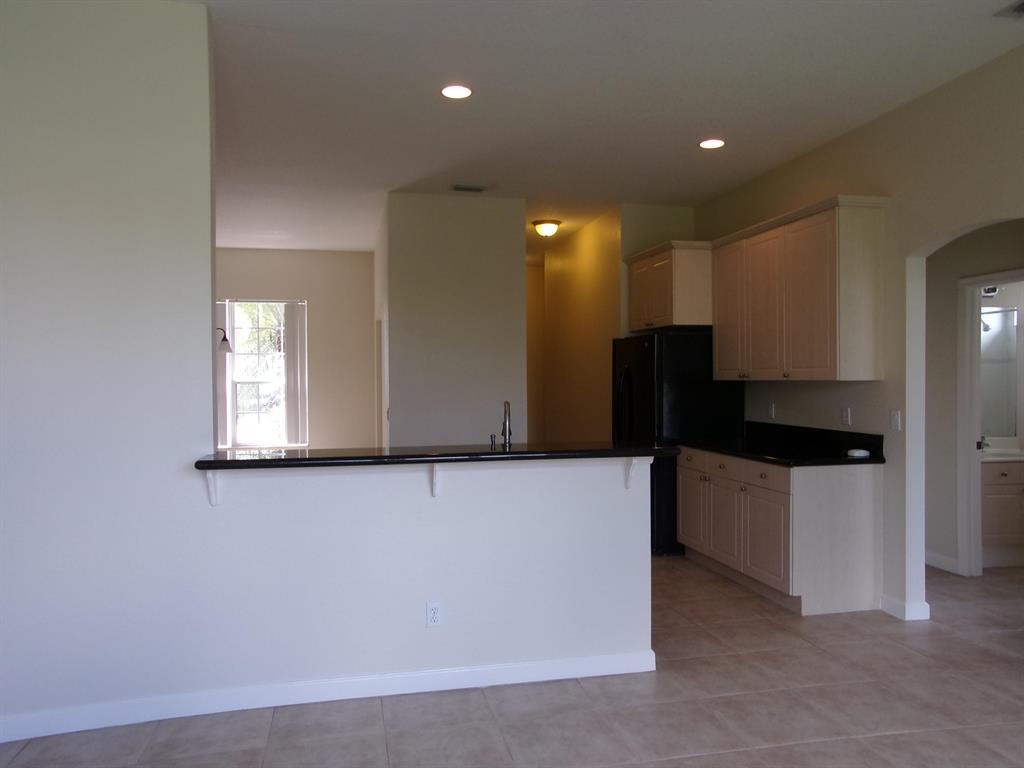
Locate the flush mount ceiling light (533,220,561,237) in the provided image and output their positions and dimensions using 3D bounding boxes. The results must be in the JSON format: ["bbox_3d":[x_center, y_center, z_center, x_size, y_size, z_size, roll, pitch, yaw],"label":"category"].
[{"bbox_3d":[0.361,-1.607,7.371,0.311,0.150,0.311,0,0,0],"label":"flush mount ceiling light"}]

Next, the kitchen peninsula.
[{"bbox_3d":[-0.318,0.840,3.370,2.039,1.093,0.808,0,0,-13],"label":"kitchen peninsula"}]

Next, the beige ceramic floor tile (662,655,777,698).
[{"bbox_3d":[0.992,1.390,3.384,0.445,0.012,0.438,0,0,-12],"label":"beige ceramic floor tile"}]

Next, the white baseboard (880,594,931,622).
[{"bbox_3d":[2.361,1.338,4.314,0.152,0.099,0.199,0,0,-13],"label":"white baseboard"}]

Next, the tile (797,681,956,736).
[{"bbox_3d":[1.528,1.389,3.048,0.445,0.012,0.438,0,0,-12],"label":"tile"}]

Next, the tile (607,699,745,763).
[{"bbox_3d":[0.648,1.389,2.854,0.445,0.012,0.438,0,0,-12],"label":"tile"}]

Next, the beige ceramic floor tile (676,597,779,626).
[{"bbox_3d":[1.272,1.392,4.365,0.450,0.012,0.450,0,0,-13],"label":"beige ceramic floor tile"}]

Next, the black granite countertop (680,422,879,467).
[{"bbox_3d":[1.790,0.413,5.064,0.637,0.200,1.561,0,0,-13],"label":"black granite countertop"}]

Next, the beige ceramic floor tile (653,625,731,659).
[{"bbox_3d":[0.897,1.391,3.817,0.445,0.012,0.438,0,0,-12],"label":"beige ceramic floor tile"}]

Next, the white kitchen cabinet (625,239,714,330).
[{"bbox_3d":[1.514,-0.816,6.247,0.688,0.674,0.965,0,0,-12],"label":"white kitchen cabinet"}]

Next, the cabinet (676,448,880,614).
[{"bbox_3d":[1.806,0.942,5.047,0.632,0.894,1.533,0,0,-12],"label":"cabinet"}]

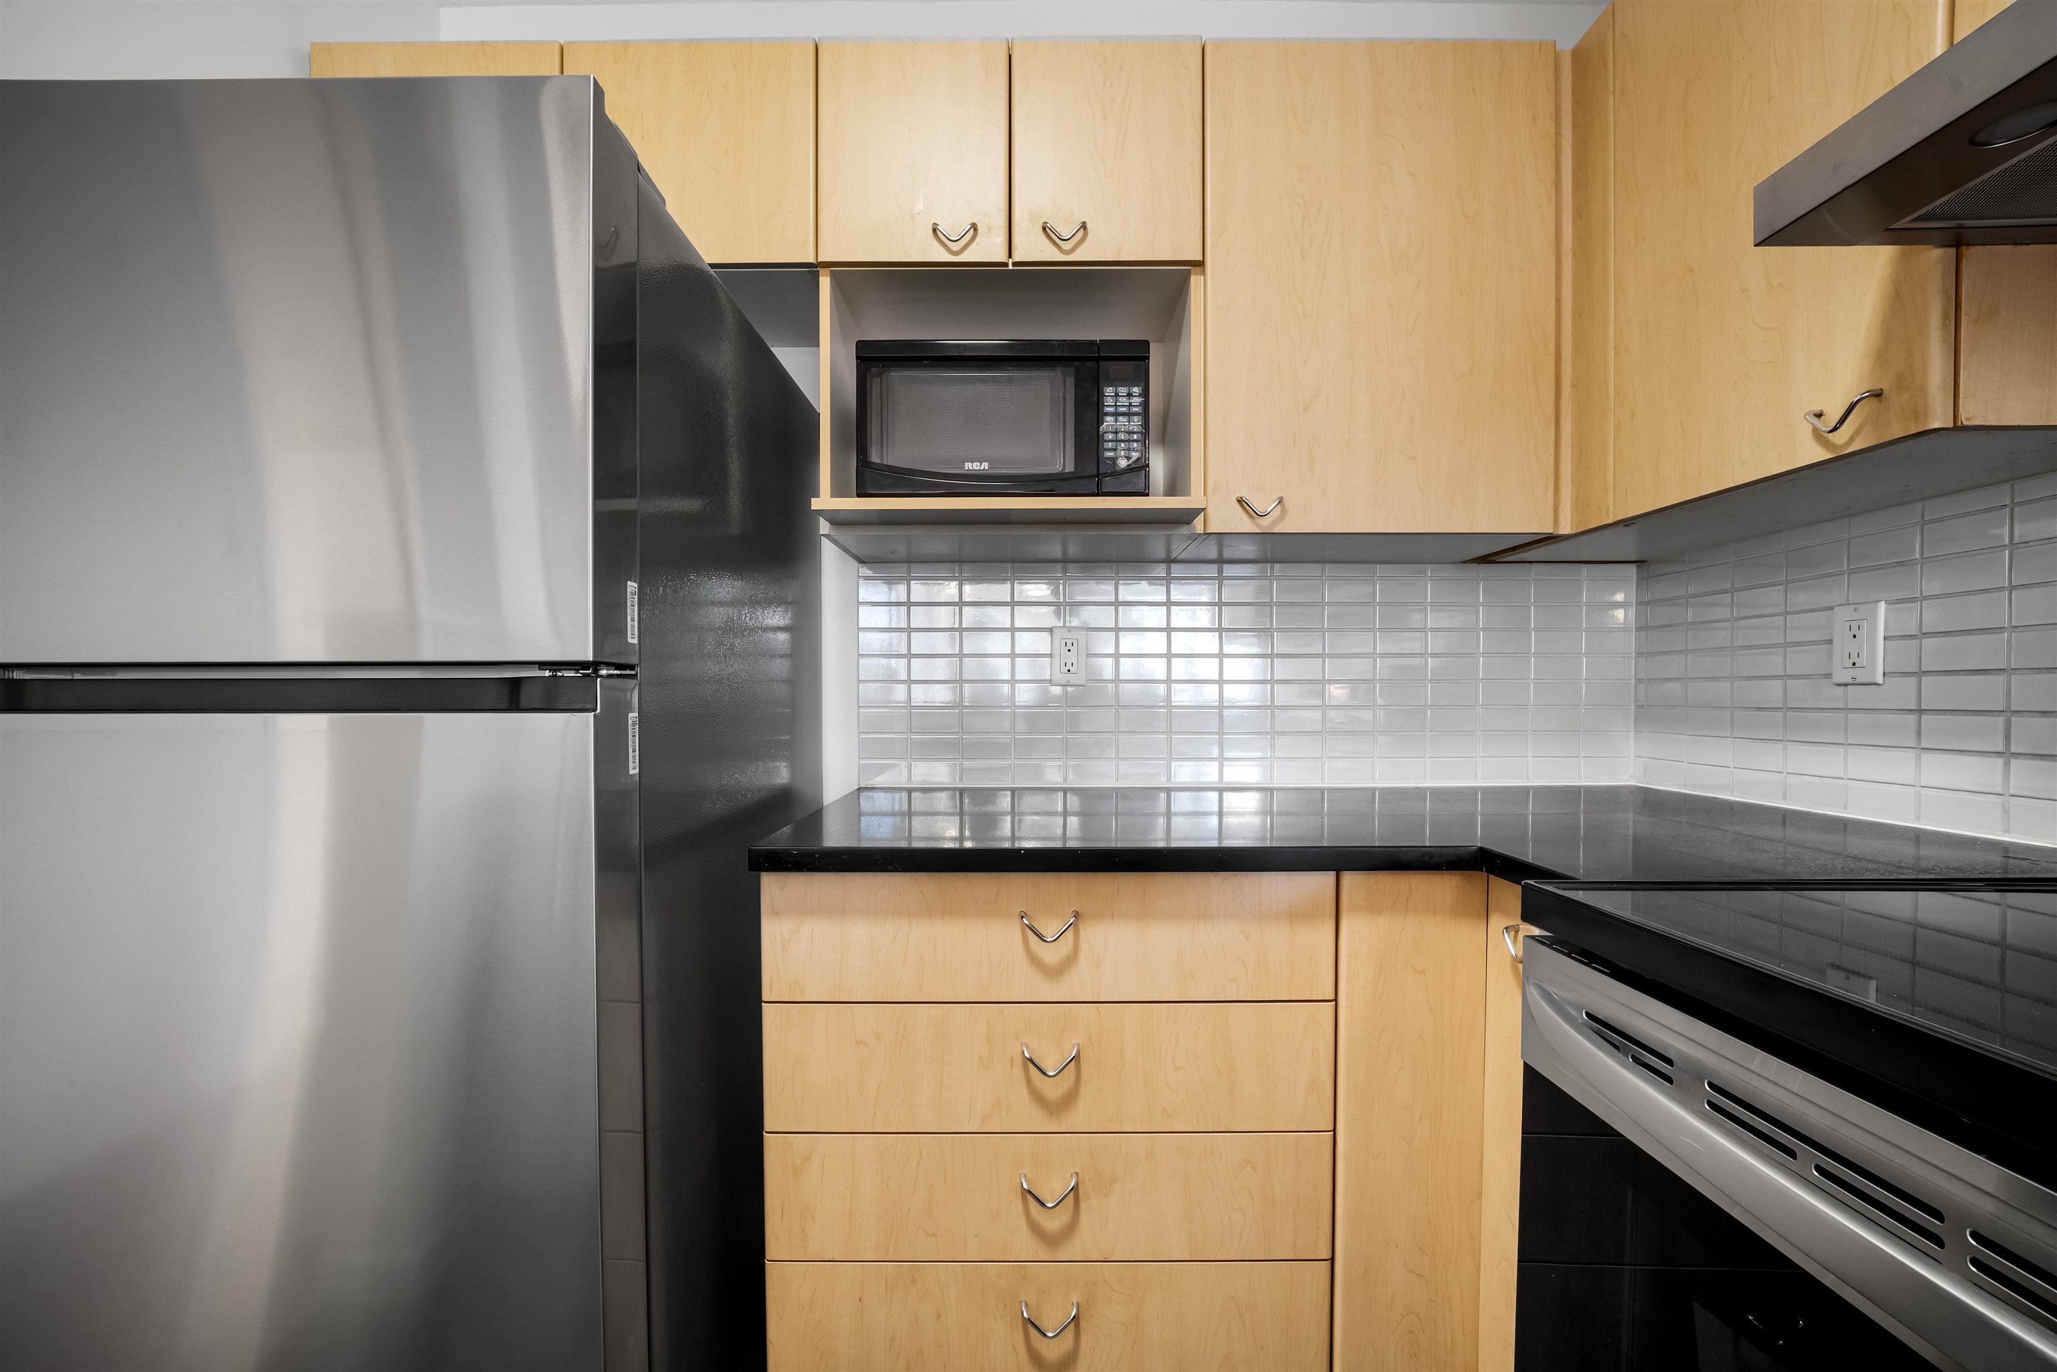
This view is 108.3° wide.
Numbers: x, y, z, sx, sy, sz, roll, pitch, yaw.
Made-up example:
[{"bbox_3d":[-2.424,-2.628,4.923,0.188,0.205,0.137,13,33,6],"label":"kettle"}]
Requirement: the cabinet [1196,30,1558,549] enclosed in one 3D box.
[{"bbox_3d":[0.580,-0.656,1.363,0.581,0.809,0.283,0,0,0],"label":"cabinet"}]

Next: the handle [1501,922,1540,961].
[{"bbox_3d":[0.571,0.301,0.846,0.025,0.042,0.074,0,0,0],"label":"handle"}]

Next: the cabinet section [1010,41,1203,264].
[{"bbox_3d":[0.127,-0.871,1.363,0.315,0.366,0.295,0,-1,0],"label":"cabinet section"}]

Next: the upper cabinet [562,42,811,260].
[{"bbox_3d":[-0.558,-0.876,1.363,0.418,0.367,0.283,0,0,0],"label":"upper cabinet"}]

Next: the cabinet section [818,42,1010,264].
[{"bbox_3d":[-0.189,-0.871,1.363,0.314,0.366,0.295,0,-1,0],"label":"cabinet section"}]

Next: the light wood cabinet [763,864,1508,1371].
[{"bbox_3d":[0.132,0.641,1.205,0.937,0.818,0.570,0,0,0],"label":"light wood cabinet"}]

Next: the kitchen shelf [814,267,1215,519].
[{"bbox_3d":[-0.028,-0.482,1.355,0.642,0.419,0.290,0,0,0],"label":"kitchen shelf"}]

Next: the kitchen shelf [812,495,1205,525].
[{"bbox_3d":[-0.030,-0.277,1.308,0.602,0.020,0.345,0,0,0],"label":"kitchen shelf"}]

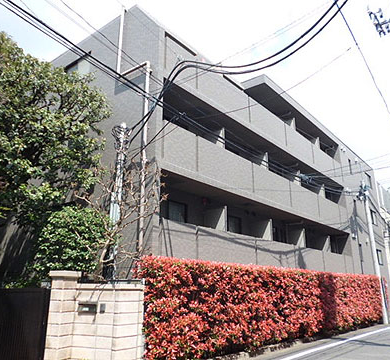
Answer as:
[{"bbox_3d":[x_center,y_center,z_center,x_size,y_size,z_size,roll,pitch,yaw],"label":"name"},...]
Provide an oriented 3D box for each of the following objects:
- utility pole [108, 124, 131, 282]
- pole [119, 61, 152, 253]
[{"bbox_3d":[-1.645,1.177,7.630,0.350,5.250,0.380,-14,-22,38],"label":"utility pole"},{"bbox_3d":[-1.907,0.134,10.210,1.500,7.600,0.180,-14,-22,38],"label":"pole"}]

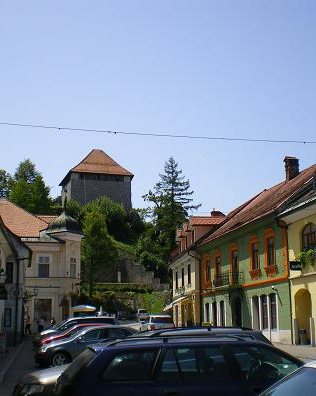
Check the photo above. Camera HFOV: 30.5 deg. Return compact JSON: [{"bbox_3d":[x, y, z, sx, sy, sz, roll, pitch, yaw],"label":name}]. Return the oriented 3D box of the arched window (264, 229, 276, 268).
[{"bbox_3d":[7.172,3.211,36.851,0.200,2.350,1.350,2,-12,-13],"label":"arched window"}]

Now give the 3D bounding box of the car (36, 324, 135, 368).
[{"bbox_3d":[-2.391,5.606,22.000,4.350,1.460,1.780,2,-13,-14],"label":"car"}]

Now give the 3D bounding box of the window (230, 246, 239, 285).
[{"bbox_3d":[5.562,4.908,42.140,0.180,2.600,1.200,2,-13,-12],"label":"window"}]

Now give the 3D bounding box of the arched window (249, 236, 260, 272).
[{"bbox_3d":[6.573,3.768,39.355,0.200,2.250,1.350,2,-12,-13],"label":"arched window"}]

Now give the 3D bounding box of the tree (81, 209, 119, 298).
[{"bbox_3d":[-8.075,7.660,80.000,5.100,12.300,5.100,-1,-12,0],"label":"tree"}]

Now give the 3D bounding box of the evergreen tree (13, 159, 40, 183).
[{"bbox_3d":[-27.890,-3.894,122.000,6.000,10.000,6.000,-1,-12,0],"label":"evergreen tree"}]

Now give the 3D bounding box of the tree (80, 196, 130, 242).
[{"bbox_3d":[-9.830,4.213,108.521,8.600,8.500,8.400,1,-12,-7],"label":"tree"}]

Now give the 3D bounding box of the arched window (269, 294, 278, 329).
[{"bbox_3d":[6.970,6.819,34.978,0.180,2.150,1.100,2,-13,-12],"label":"arched window"}]

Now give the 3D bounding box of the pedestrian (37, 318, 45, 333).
[{"bbox_3d":[-10.695,11.651,52.758,0.500,1.600,0.400,-7,-13,26],"label":"pedestrian"}]

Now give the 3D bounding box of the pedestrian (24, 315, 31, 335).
[{"bbox_3d":[-12.000,11.750,53.500,0.550,1.720,0.500,0,-12,-5],"label":"pedestrian"}]

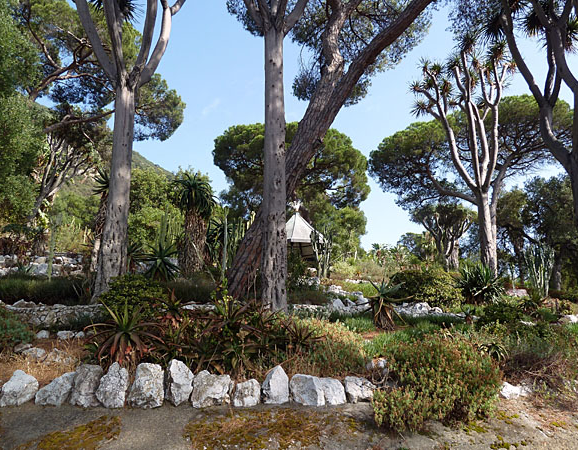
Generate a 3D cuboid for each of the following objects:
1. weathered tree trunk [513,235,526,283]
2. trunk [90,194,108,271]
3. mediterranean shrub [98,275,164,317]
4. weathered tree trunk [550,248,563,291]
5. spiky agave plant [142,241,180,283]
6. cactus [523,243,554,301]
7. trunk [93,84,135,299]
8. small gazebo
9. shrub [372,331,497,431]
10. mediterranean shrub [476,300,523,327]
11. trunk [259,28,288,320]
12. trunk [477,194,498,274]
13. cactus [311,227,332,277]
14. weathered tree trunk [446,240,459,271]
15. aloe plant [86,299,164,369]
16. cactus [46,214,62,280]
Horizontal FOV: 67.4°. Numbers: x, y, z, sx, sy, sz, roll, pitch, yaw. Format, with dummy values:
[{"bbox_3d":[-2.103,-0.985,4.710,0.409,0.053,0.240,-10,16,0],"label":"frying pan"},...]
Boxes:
[{"bbox_3d":[10.639,1.592,20.000,0.526,2.308,0.500,0,-4,0],"label":"weathered tree trunk"},{"bbox_3d":[-4.968,0.196,11.300,0.446,2.086,0.450,0,-4,0],"label":"trunk"},{"bbox_3d":[-2.872,1.285,7.900,1.167,0.766,1.100,0,-4,0],"label":"mediterranean shrub"},{"bbox_3d":[9.260,1.555,15.000,0.450,1.481,0.430,0,-5,0],"label":"weathered tree trunk"},{"bbox_3d":[-3.203,0.935,10.800,0.947,0.977,0.900,0,-4,0],"label":"spiky agave plant"},{"bbox_3d":[8.349,1.556,14.500,1.004,1.941,0.950,0,-4,0],"label":"cactus"},{"bbox_3d":[-3.544,-0.680,8.800,0.785,4.346,0.680,0,-4,0],"label":"trunk"},{"bbox_3d":[0.449,0.626,20.500,2.600,3.598,2.600,0,-5,0],"label":"small gazebo"},{"bbox_3d":[1.521,1.625,4.500,1.303,0.896,1.100,0,-4,0],"label":"shrub"},{"bbox_3d":[3.984,1.693,8.200,0.920,0.523,0.800,0,-5,0],"label":"mediterranean shrub"},{"bbox_3d":[-0.304,-1.144,8.500,0.500,5.724,0.490,0,-5,0],"label":"trunk"},{"bbox_3d":[6.185,0.333,13.500,0.580,2.589,0.550,0,-5,0],"label":"trunk"},{"bbox_3d":[1.163,0.997,15.500,0.720,1.892,0.650,0,-5,0],"label":"cactus"},{"bbox_3d":[7.924,1.478,21.000,0.645,1.454,0.600,0,-4,0],"label":"weathered tree trunk"},{"bbox_3d":[-1.887,1.250,5.000,0.880,0.749,0.850,0,-5,0],"label":"aloe plant"},{"bbox_3d":[-5.979,0.604,11.000,0.350,1.749,0.280,0,-5,0],"label":"cactus"}]

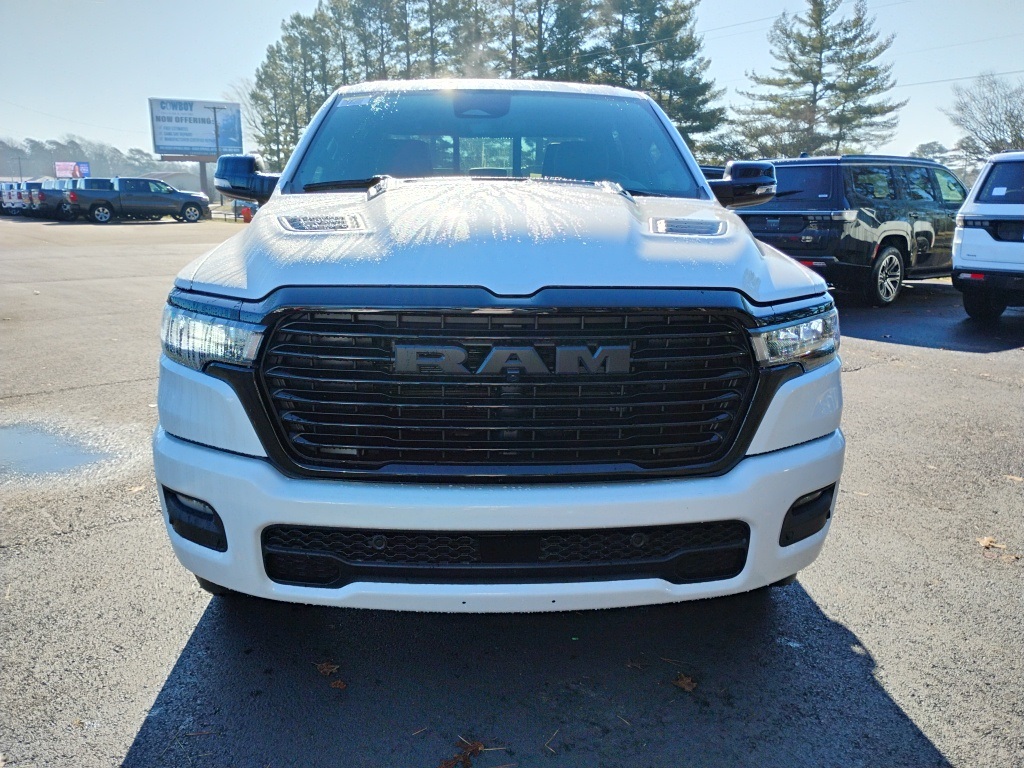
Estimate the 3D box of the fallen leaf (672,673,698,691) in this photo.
[{"bbox_3d":[0.510,0.867,2.433,0.080,0.018,0.090,0,13,-2],"label":"fallen leaf"}]

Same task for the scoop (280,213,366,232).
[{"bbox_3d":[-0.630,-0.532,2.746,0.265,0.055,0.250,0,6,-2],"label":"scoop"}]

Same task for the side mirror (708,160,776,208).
[{"bbox_3d":[1.011,-0.876,3.654,0.280,0.200,0.190,0,13,-2],"label":"side mirror"}]

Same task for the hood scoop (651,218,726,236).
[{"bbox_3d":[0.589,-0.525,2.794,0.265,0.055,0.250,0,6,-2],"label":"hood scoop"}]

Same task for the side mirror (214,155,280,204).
[{"bbox_3d":[-1.137,-0.880,3.570,0.280,0.200,0.190,0,13,-2],"label":"side mirror"}]

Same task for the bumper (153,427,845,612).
[{"bbox_3d":[-0.013,0.342,2.272,2.010,0.380,0.500,0,13,-2],"label":"bumper"}]

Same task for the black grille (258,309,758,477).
[{"bbox_3d":[-0.005,0.014,2.094,1.280,0.430,0.180,0,13,-2],"label":"black grille"}]

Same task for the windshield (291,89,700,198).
[{"bbox_3d":[-0.062,-1.075,3.598,1.670,0.170,0.930,0,46,-2],"label":"windshield"}]

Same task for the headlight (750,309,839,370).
[{"bbox_3d":[0.794,-0.122,2.268,0.350,0.175,0.330,0,13,-2],"label":"headlight"}]

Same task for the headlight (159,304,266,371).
[{"bbox_3d":[-0.815,-0.125,2.205,0.350,0.175,0.330,0,13,-2],"label":"headlight"}]

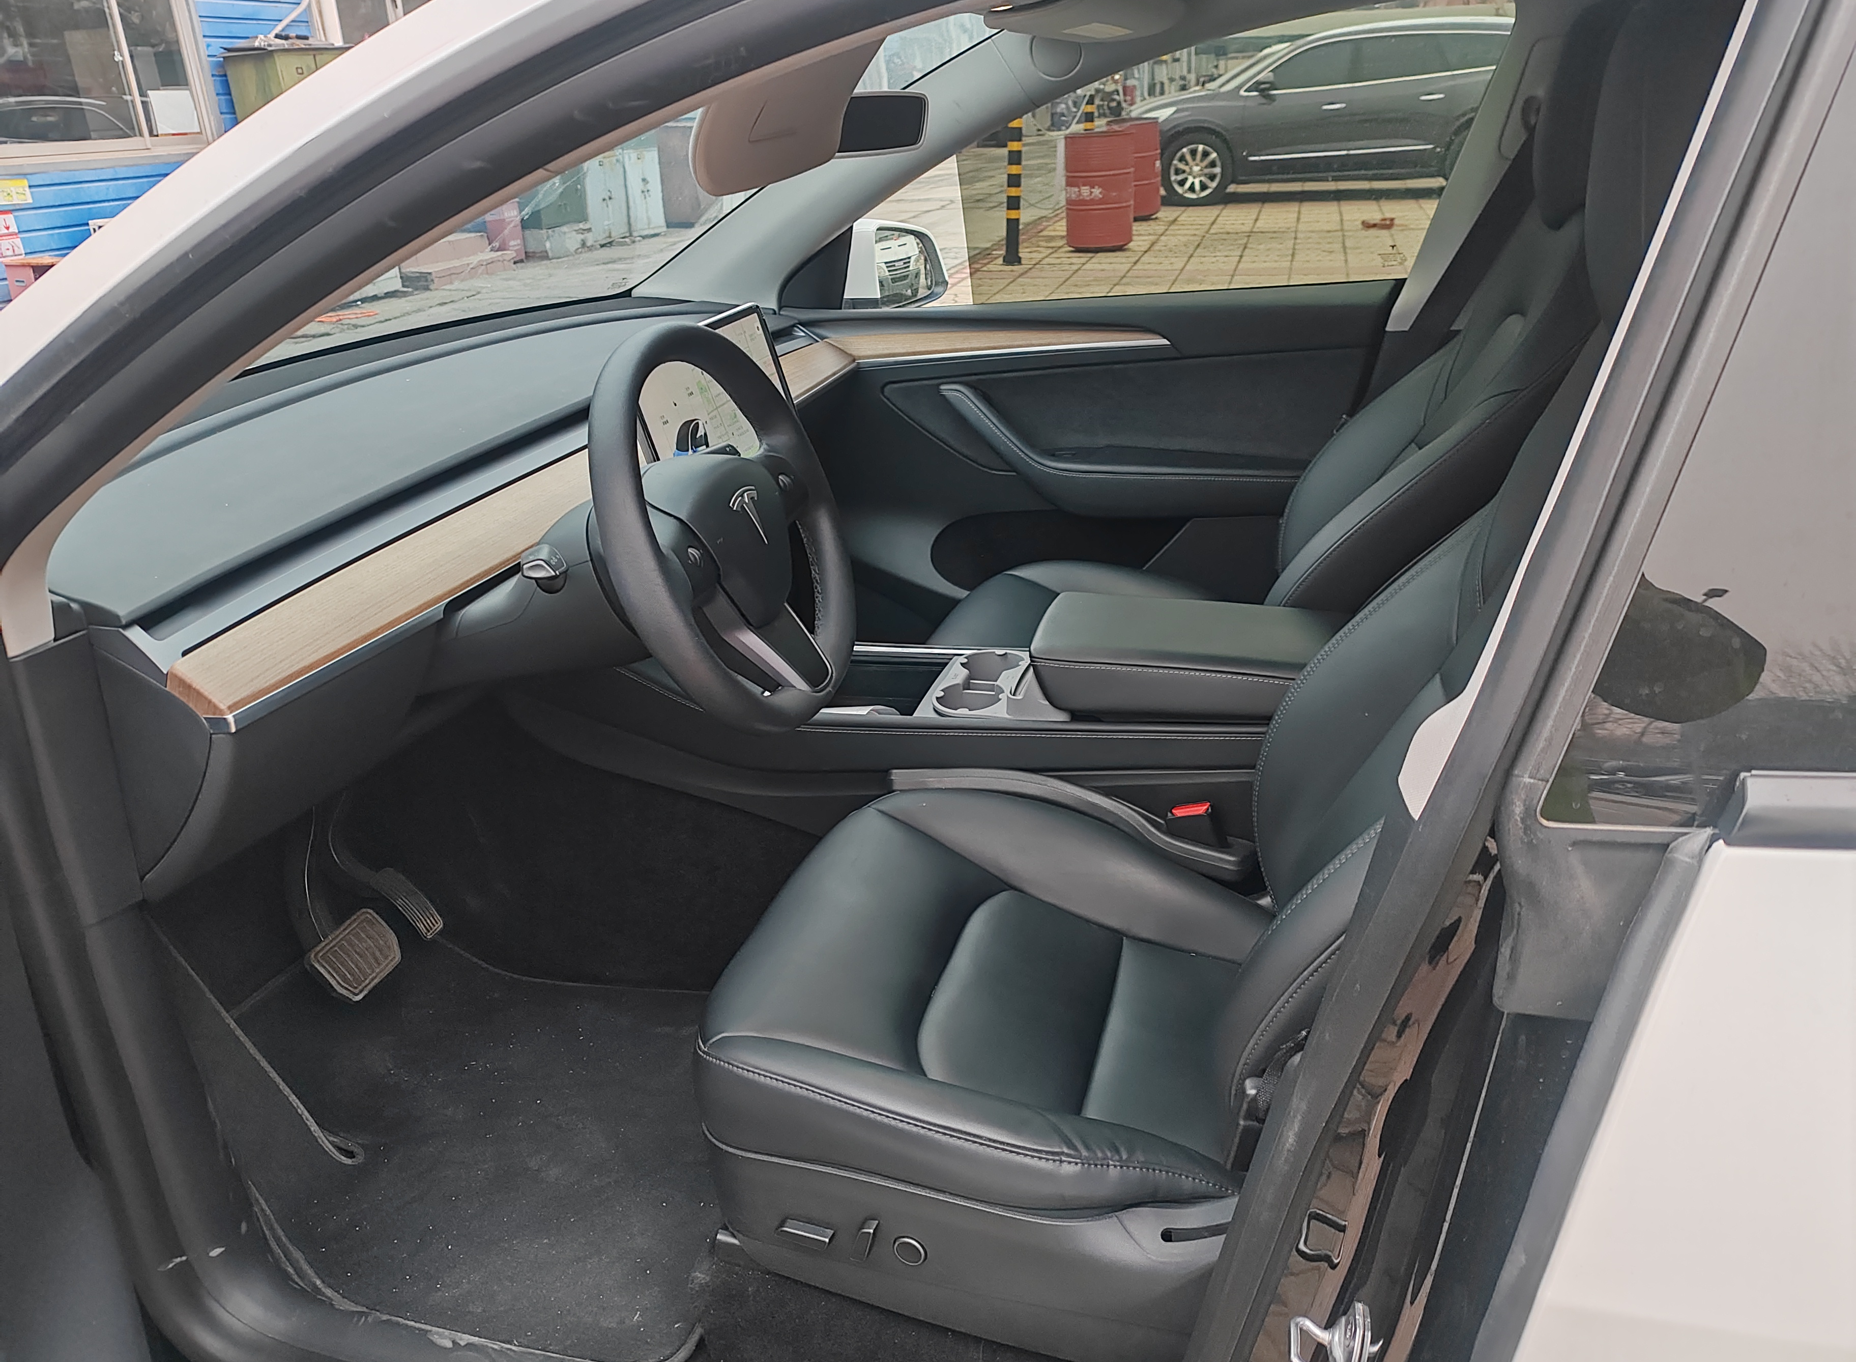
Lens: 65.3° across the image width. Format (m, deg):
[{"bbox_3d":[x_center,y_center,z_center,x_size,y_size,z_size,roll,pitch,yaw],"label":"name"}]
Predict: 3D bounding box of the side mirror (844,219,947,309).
[{"bbox_3d":[-0.073,-0.717,2.517,0.125,0.168,0.205,13,27,30],"label":"side mirror"}]

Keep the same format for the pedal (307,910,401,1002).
[{"bbox_3d":[-0.655,0.316,1.659,0.023,0.073,0.100,-39,6,29],"label":"pedal"}]

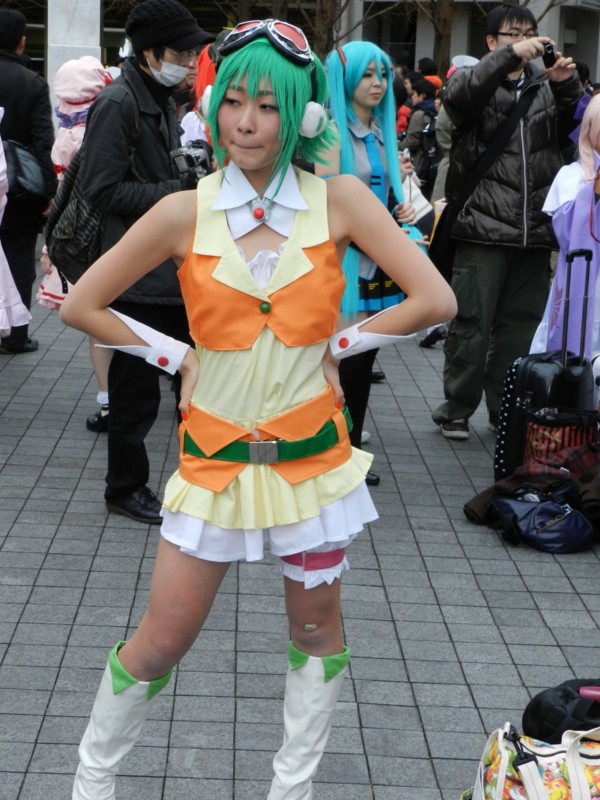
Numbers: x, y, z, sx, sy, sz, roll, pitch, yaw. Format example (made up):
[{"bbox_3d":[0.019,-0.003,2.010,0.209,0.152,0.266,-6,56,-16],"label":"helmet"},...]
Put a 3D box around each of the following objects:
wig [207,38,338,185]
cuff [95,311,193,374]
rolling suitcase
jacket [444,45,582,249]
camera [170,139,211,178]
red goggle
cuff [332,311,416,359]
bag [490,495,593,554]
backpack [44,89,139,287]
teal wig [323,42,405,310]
[{"bbox_3d":[-0.052,-0.493,2.380,0.220,0.255,0.240,14,13,13],"label":"wig"},{"bbox_3d":[-0.277,-0.099,2.440,0.160,0.072,0.080,23,20,10],"label":"cuff"},{"bbox_3d":[0.960,-0.128,5.304,0.210,0.907,0.340,12,16,36],"label":"rolling suitcase"},{"bbox_3d":[0.870,-1.025,5.650,0.570,0.820,0.460,-3,14,-25],"label":"jacket"},{"bbox_3d":[-0.349,-0.763,4.420,0.120,0.100,0.130,-16,15,-27],"label":"camera"},{"bbox_3d":[-0.058,-0.596,2.310,0.160,0.075,0.072,14,54,12],"label":"red goggle"},{"bbox_3d":[0.126,-0.116,2.450,0.160,0.070,0.080,-22,21,-20],"label":"cuff"},{"bbox_3d":[0.797,0.402,4.665,0.340,0.150,0.240,3,13,0],"label":"bag"},{"bbox_3d":[-0.685,-0.712,4.580,0.250,0.620,0.300,11,13,11],"label":"backpack"},{"bbox_3d":[0.233,-0.806,5.000,0.320,1.000,0.260,-8,17,-39],"label":"teal wig"}]

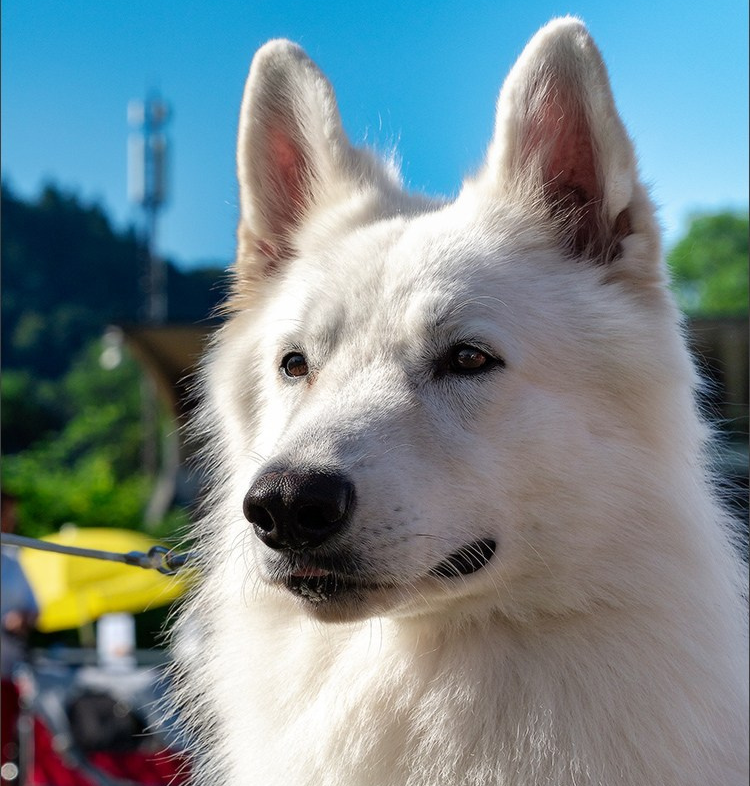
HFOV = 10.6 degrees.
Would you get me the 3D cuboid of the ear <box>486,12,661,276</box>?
[{"bbox_3d":[0.085,-0.108,1.745,0.070,0.107,0.046,0,3,5],"label":"ear"}]

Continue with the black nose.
[{"bbox_3d":[-0.030,0.046,1.625,0.043,0.031,0.029,0,12,23],"label":"black nose"}]

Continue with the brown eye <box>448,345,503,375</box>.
[{"bbox_3d":[0.042,-0.014,1.690,0.023,0.013,0.013,0,3,8],"label":"brown eye"}]

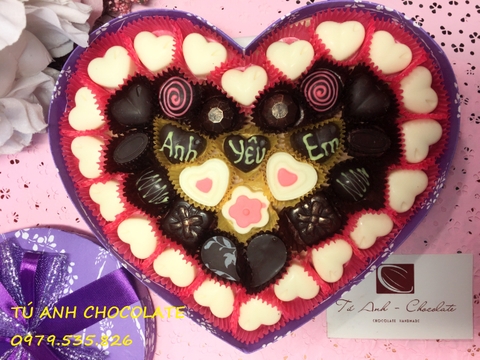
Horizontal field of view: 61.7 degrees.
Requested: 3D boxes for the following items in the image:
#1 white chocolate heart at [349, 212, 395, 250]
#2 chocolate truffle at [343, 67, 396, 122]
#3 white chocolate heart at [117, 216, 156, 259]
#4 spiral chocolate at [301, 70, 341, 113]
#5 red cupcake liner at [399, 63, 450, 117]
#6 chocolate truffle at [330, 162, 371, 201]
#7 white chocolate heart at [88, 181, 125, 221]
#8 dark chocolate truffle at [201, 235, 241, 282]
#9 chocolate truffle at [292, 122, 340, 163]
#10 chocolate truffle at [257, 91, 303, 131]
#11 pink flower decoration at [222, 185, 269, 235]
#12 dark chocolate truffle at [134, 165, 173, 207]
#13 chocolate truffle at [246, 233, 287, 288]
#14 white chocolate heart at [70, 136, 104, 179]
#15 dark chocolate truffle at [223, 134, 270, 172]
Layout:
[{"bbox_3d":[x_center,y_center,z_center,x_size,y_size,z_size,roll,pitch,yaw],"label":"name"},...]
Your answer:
[{"bbox_3d":[0.077,0.029,0.242,0.027,0.014,0.024,-44,89,6],"label":"white chocolate heart"},{"bbox_3d":[0.073,-0.048,0.228,0.026,0.015,0.027,-44,92,2],"label":"chocolate truffle"},{"bbox_3d":[-0.059,0.033,0.237,0.025,0.014,0.028,-40,89,-1],"label":"white chocolate heart"},{"bbox_3d":[0.048,-0.052,0.237,0.026,0.016,0.026,1,96,6],"label":"spiral chocolate"},{"bbox_3d":[0.106,-0.052,0.236,0.030,0.019,0.033,-4,93,5],"label":"red cupcake liner"},{"bbox_3d":[0.065,0.002,0.238,0.023,0.018,0.023,0,93,0],"label":"chocolate truffle"},{"bbox_3d":[-0.074,0.010,0.239,0.022,0.015,0.025,-28,93,1],"label":"white chocolate heart"},{"bbox_3d":[-0.012,0.050,0.254,0.022,0.015,0.030,-28,92,8],"label":"dark chocolate truffle"},{"bbox_3d":[0.046,-0.022,0.241,0.029,0.015,0.026,-9,93,5],"label":"chocolate truffle"},{"bbox_3d":[0.023,-0.040,0.235,0.024,0.018,0.024,0,93,0],"label":"chocolate truffle"},{"bbox_3d":[0.004,0.018,0.242,0.028,0.013,0.028,0,93,5],"label":"pink flower decoration"},{"bbox_3d":[-0.051,0.004,0.238,0.024,0.017,0.025,0,89,0],"label":"dark chocolate truffle"},{"bbox_3d":[0.015,0.045,0.233,0.021,0.015,0.029,25,93,-1],"label":"chocolate truffle"},{"bbox_3d":[-0.097,-0.016,0.260,0.025,0.013,0.028,-21,93,8],"label":"white chocolate heart"},{"bbox_3d":[0.004,-0.015,0.239,0.028,0.014,0.023,0,89,0],"label":"dark chocolate truffle"}]

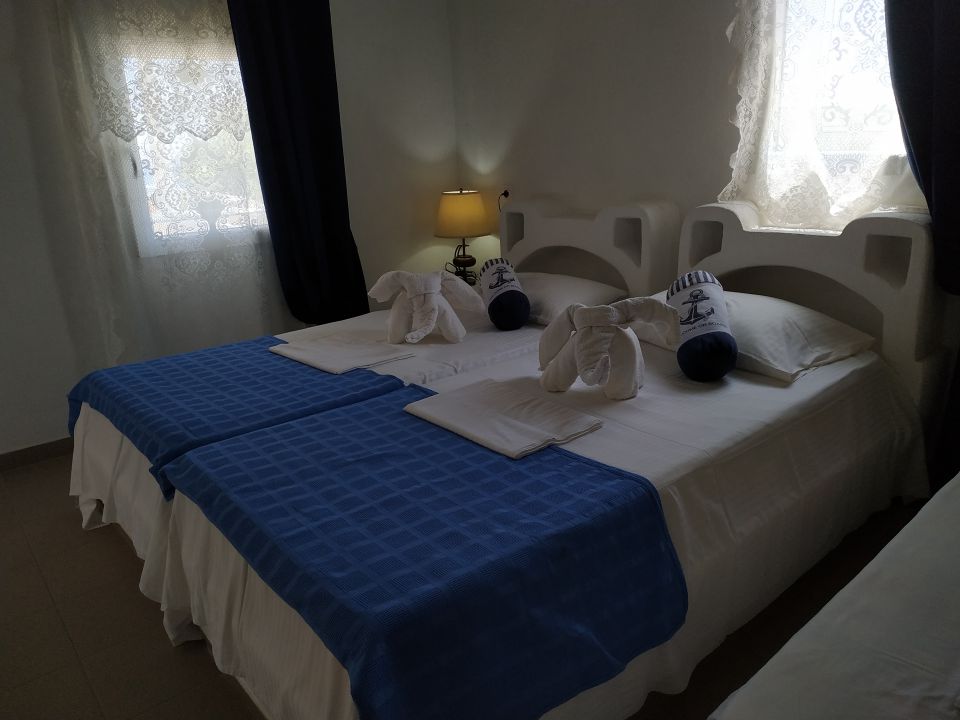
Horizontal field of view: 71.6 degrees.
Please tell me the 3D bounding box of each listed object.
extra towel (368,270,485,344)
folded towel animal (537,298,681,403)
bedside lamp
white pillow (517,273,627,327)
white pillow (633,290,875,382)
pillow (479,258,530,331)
[{"bbox_3d":[-0.196,-0.224,2.638,0.429,0.275,0.241,1,17,12],"label":"extra towel"},{"bbox_3d":[0.394,-0.054,1.991,0.389,0.275,0.241,4,18,21],"label":"folded towel animal"},{"bbox_3d":[-0.093,-0.698,3.866,0.315,0.576,0.315,-2,17,1],"label":"bedside lamp"},{"bbox_3d":[0.293,-0.320,3.042,0.496,0.181,0.724,-16,21,-37],"label":"white pillow"},{"bbox_3d":[0.894,-0.129,2.321,0.496,0.181,0.724,-16,21,-37],"label":"white pillow"},{"bbox_3d":[0.104,-0.275,2.745,0.178,0.178,0.342,-10,40,-3],"label":"pillow"}]

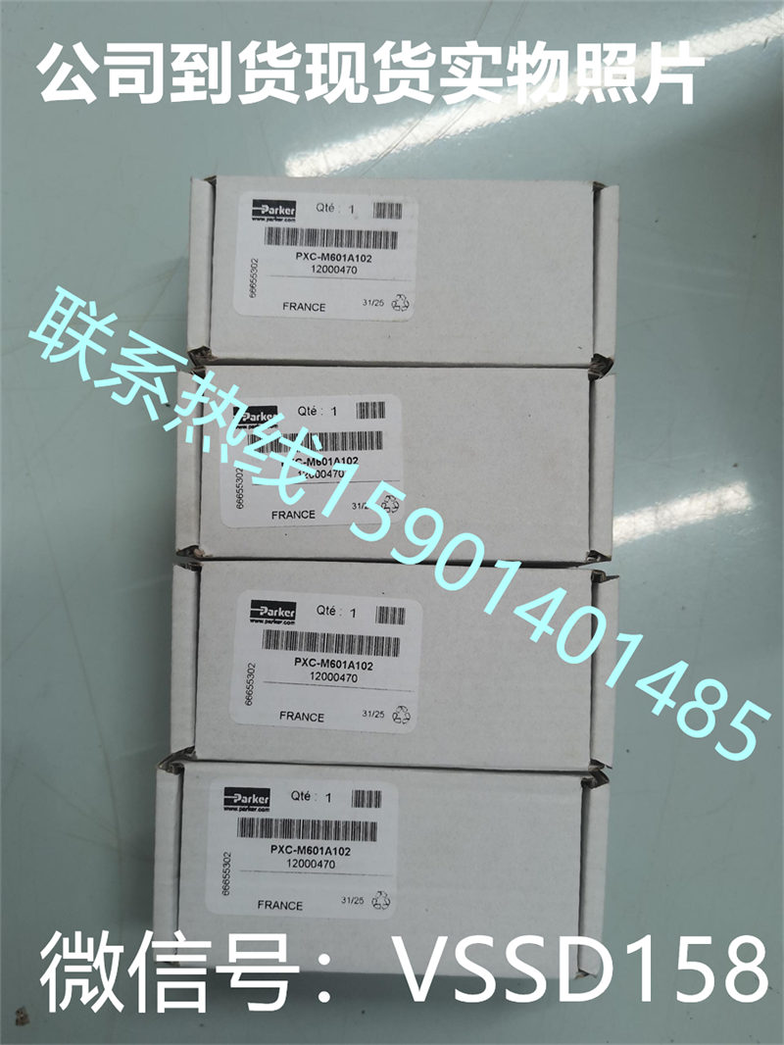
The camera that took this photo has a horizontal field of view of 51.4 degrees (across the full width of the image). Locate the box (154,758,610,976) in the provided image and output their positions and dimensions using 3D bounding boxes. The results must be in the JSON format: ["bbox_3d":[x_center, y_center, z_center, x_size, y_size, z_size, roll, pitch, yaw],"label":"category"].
[{"bbox_3d":[-0.004,0.129,0.322,0.166,0.046,0.073,2,86,0],"label":"box"}]

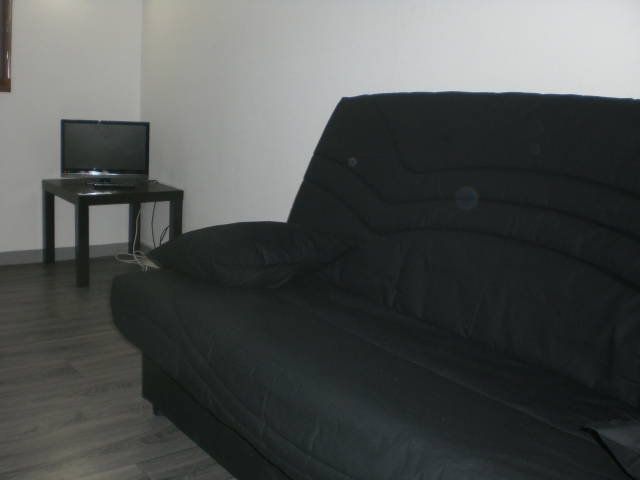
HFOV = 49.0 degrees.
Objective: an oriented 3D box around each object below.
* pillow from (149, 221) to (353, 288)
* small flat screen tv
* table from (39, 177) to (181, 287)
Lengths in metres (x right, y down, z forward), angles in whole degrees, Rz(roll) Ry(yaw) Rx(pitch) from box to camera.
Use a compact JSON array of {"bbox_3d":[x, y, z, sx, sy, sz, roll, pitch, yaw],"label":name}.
[{"bbox_3d":[-0.227,0.024,2.247,0.510,0.180,0.430,-3,13,-28],"label":"pillow"},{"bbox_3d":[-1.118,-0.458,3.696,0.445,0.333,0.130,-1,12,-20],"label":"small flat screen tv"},{"bbox_3d":[-1.107,-0.066,3.740,0.550,0.450,0.550,-6,15,-38],"label":"table"}]

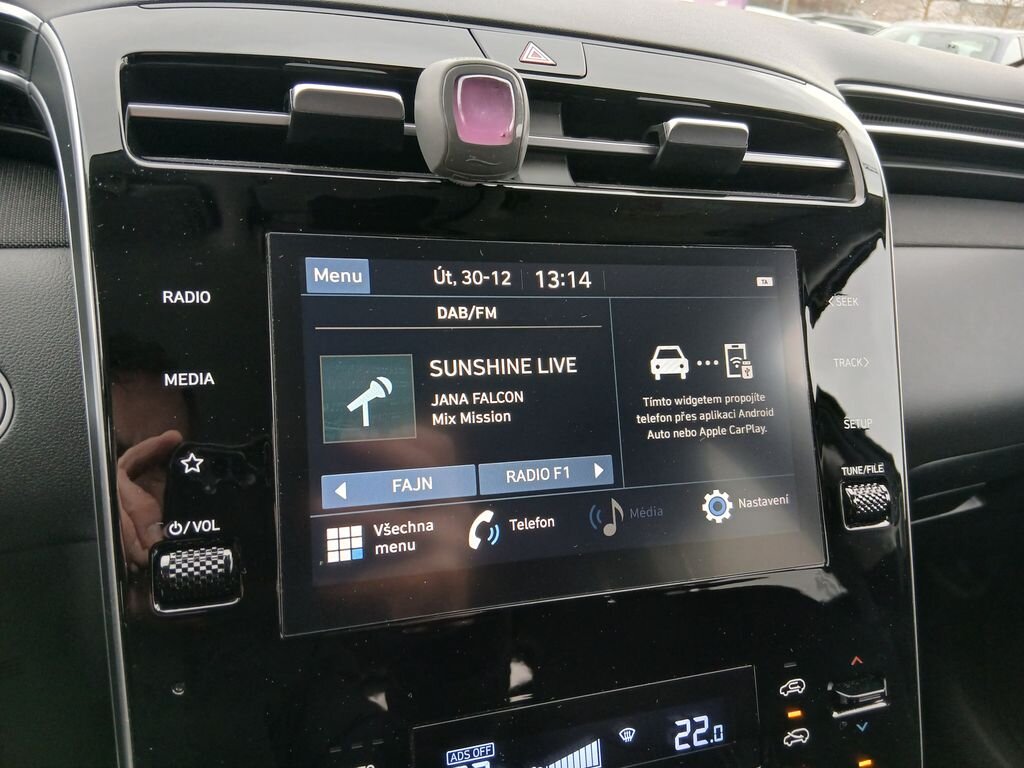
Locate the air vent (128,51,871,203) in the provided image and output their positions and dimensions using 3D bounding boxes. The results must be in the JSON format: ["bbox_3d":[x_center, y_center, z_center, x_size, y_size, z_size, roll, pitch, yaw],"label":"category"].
[{"bbox_3d":[0.009,-0.085,0.280,0.268,0.038,0.030,-2,-5,-19],"label":"air vent"}]

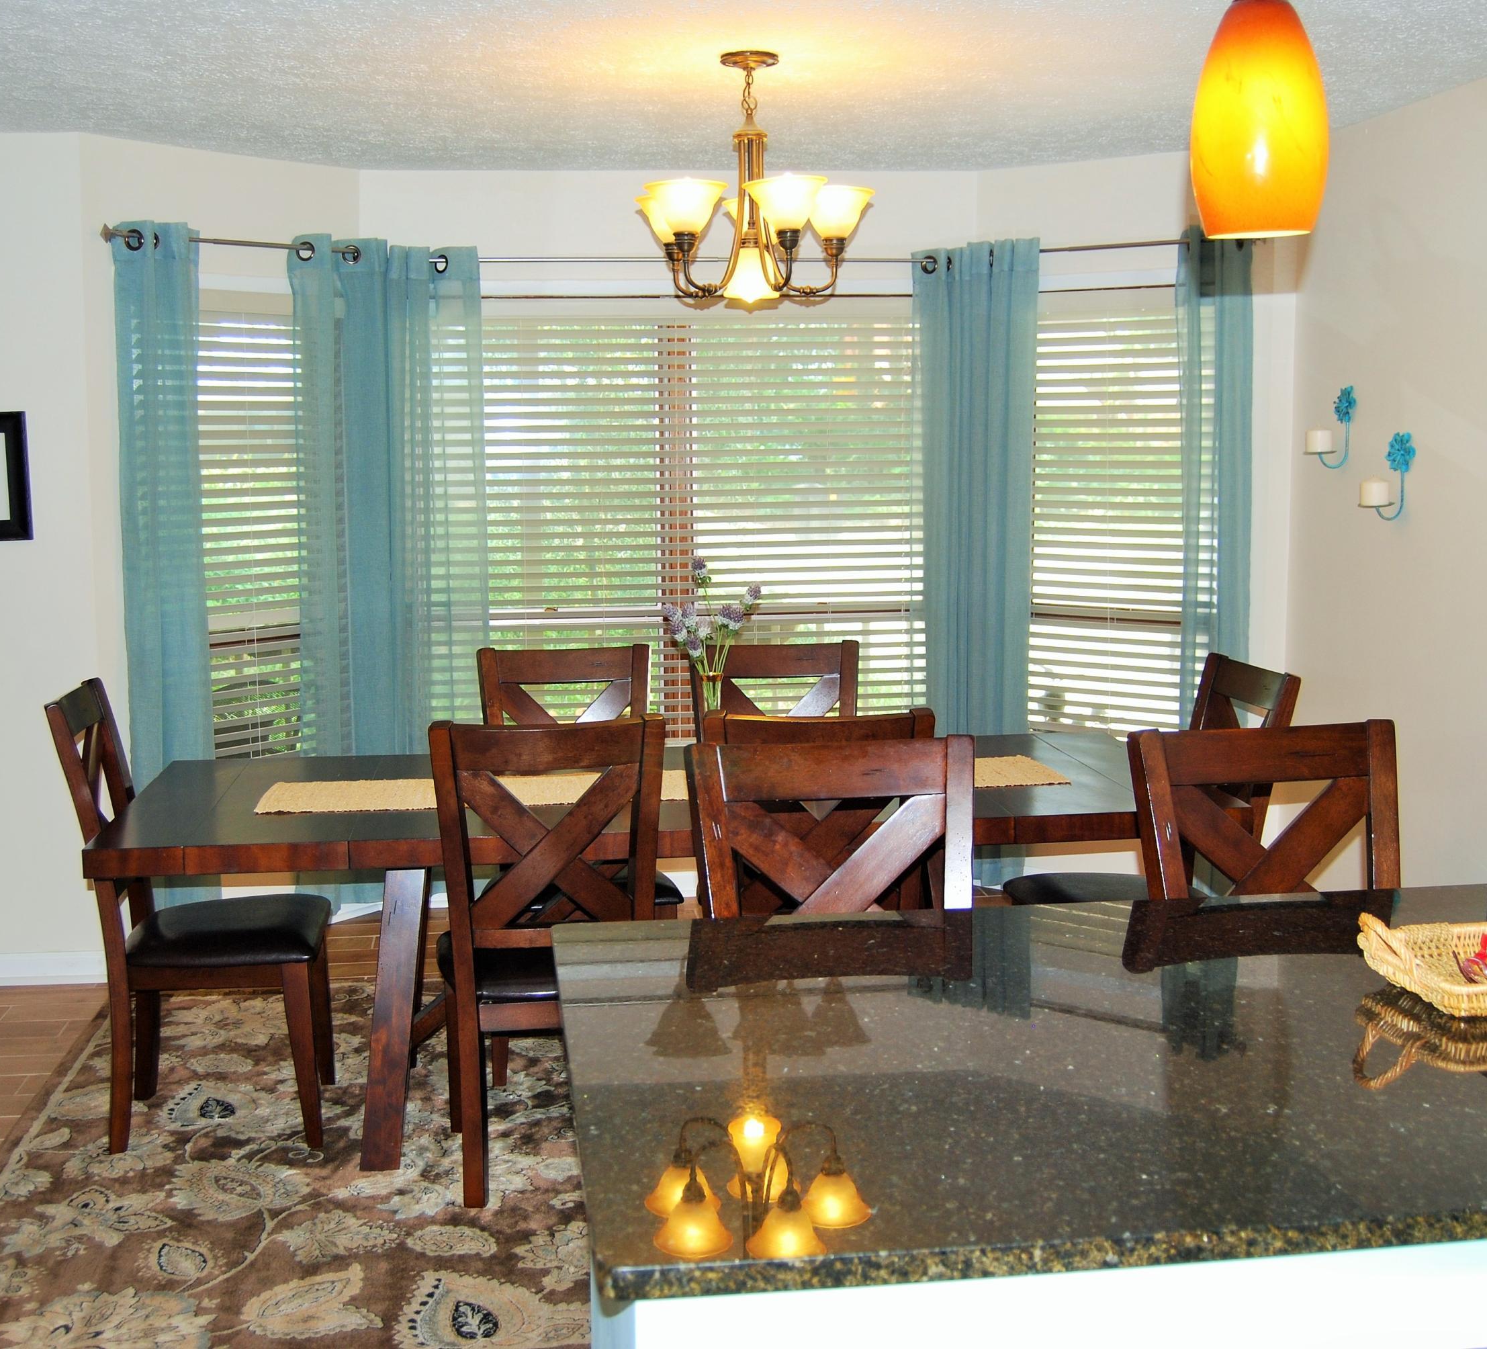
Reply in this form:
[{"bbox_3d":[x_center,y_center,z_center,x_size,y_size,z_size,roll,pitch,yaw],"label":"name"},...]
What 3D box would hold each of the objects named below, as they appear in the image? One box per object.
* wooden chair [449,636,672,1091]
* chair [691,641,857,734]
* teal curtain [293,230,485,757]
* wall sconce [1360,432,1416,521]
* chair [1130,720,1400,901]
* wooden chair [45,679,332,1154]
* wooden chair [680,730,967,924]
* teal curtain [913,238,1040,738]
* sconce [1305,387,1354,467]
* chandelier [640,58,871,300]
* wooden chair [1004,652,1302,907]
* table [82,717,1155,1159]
[{"bbox_3d":[-0.432,0.472,4.789,0.485,1.022,0.580,-1,7,-8],"label":"wooden chair"},{"bbox_3d":[0.132,0.460,4.854,0.485,1.022,0.580,-1,7,-8],"label":"chair"},{"bbox_3d":[-1.133,-0.302,5.929,0.600,2.120,0.190,-4,8,-24],"label":"teal curtain"},{"bbox_3d":[1.702,-0.524,4.913,0.135,0.235,0.100,-1,7,-8],"label":"wall sconce"},{"bbox_3d":[0.887,0.662,2.832,0.460,1.110,0.550,-2,7,-10],"label":"chair"},{"bbox_3d":[-1.255,0.539,4.326,0.570,1.015,0.480,-1,7,-7],"label":"wooden chair"},{"bbox_3d":[0.180,0.688,2.711,0.460,1.108,0.560,-2,7,-8],"label":"wooden chair"},{"bbox_3d":[0.765,-0.332,6.038,0.400,2.120,0.180,2,8,22],"label":"teal curtain"},{"bbox_3d":[1.606,-0.681,5.096,0.120,0.235,0.100,-2,7,-10],"label":"sconce"},{"bbox_3d":[0.029,-1.129,4.258,0.550,0.556,0.550,-1,7,-8],"label":"chandelier"},{"bbox_3d":[0.962,0.494,4.531,0.580,1.015,0.480,-1,7,-7],"label":"wooden chair"},{"bbox_3d":[-0.171,0.638,4.476,2.490,0.762,1.016,-1,7,-7],"label":"table"}]

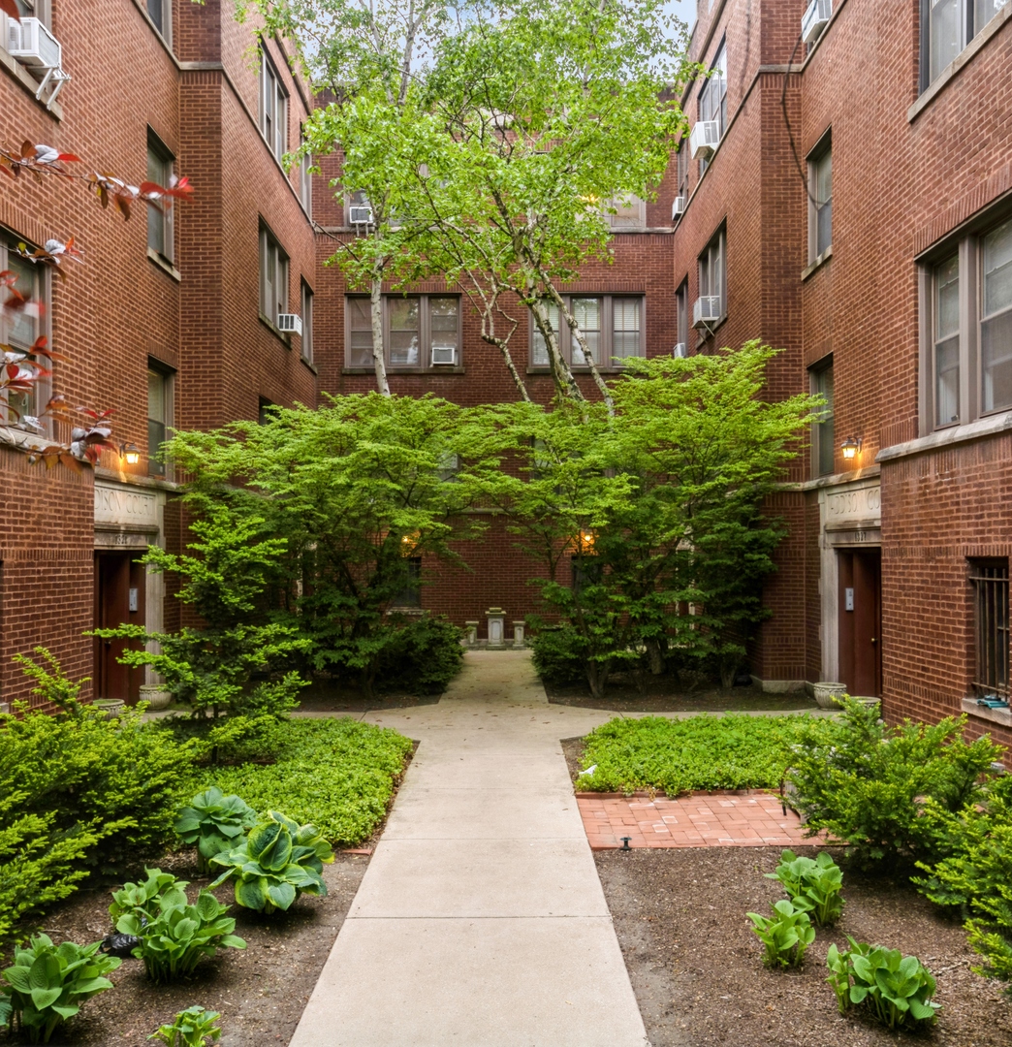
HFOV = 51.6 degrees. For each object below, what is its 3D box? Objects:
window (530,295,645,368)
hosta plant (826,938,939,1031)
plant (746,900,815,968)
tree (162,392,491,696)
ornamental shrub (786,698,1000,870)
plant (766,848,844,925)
[{"bbox_3d":[1.818,-4.297,23.500,2.560,1.650,0.170,0,-2,0],"label":"window"},{"bbox_3d":[1.673,2.026,4.650,0.500,0.346,0.440,0,-2,0],"label":"hosta plant"},{"bbox_3d":[1.400,2.070,5.330,0.360,0.303,0.340,0,-2,0],"label":"plant"},{"bbox_3d":[-2.618,0.306,15.300,4.800,4.414,4.100,0,-2,0],"label":"tree"},{"bbox_3d":[2.737,1.761,7.400,1.500,1.041,1.300,0,-2,0],"label":"ornamental shrub"},{"bbox_3d":[1.690,2.042,5.920,0.440,0.393,0.410,0,-2,0],"label":"plant"}]

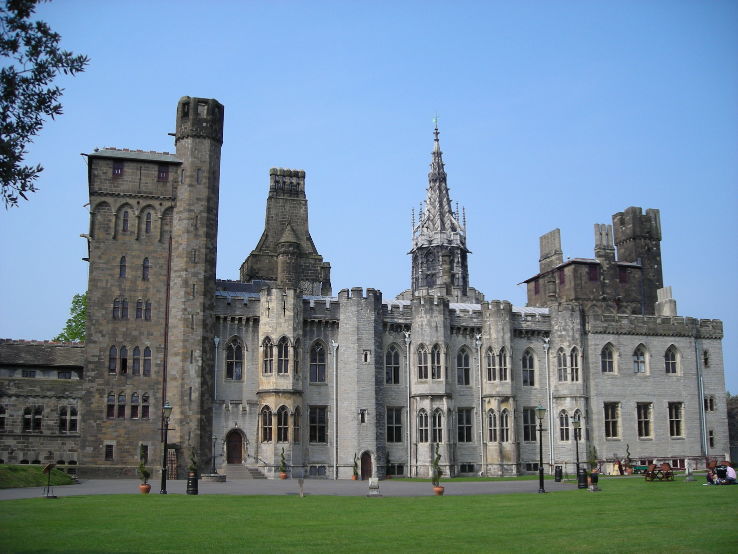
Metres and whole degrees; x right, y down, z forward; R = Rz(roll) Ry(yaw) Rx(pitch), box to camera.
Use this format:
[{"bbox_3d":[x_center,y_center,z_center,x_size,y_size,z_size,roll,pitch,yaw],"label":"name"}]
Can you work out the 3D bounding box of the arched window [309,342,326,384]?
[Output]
[{"bbox_3d":[-3.607,5.948,56.708,1.254,3.003,0.300,3,-12,-17],"label":"arched window"}]

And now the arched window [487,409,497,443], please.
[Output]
[{"bbox_3d":[8.924,10.693,58.432,0.733,2.387,0.300,-6,-13,27],"label":"arched window"}]

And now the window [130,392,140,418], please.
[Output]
[{"bbox_3d":[-14.991,8.266,52.043,0.543,1.699,0.300,3,-12,-17],"label":"window"}]

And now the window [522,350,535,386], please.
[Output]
[{"bbox_3d":[12.554,7.123,63.785,1.190,2.983,0.300,4,-11,-21],"label":"window"}]

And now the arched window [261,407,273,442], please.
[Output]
[{"bbox_3d":[-6.916,9.984,54.948,0.861,2.435,0.300,-5,-11,23],"label":"arched window"}]

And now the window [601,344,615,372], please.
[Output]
[{"bbox_3d":[18.200,6.231,61.905,1.216,2.217,0.250,4,-12,-19],"label":"window"}]

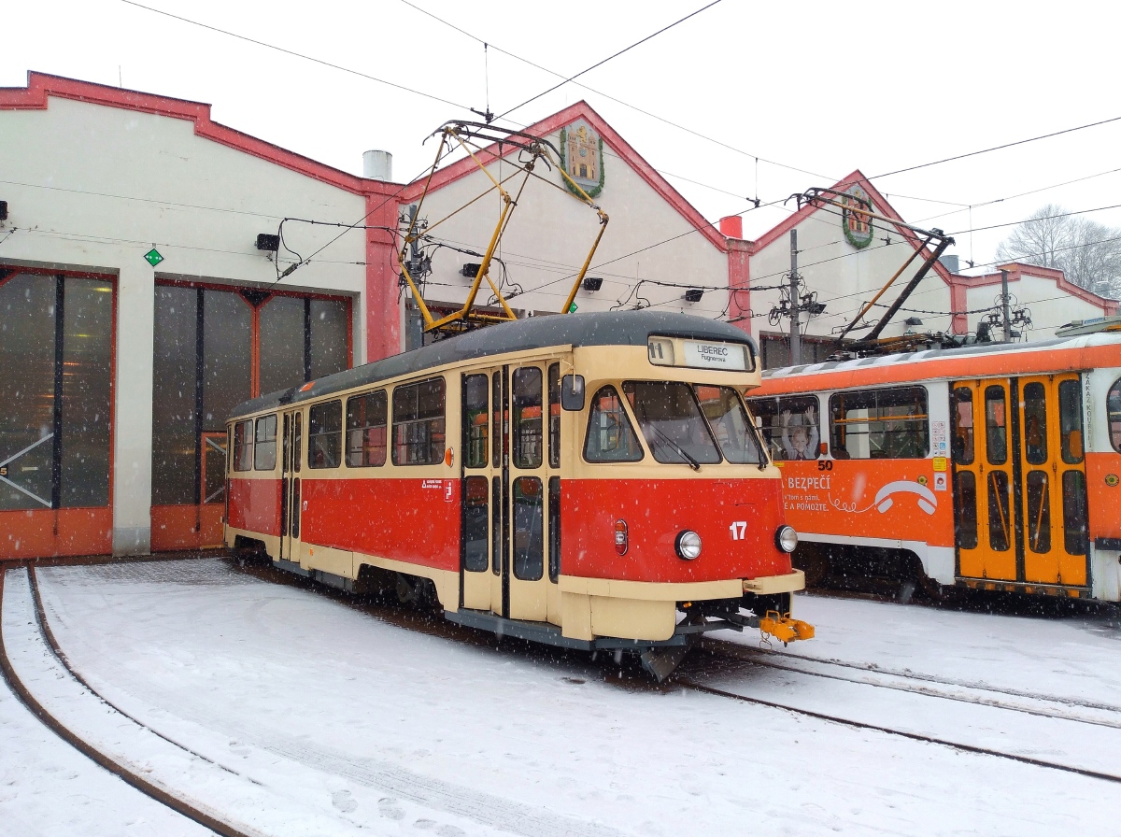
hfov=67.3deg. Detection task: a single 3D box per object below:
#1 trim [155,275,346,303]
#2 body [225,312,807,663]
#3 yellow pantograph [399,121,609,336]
[{"bbox_3d":[-6.821,-2.851,18.800,4.250,0.180,0.130,1,-4,-30],"label":"trim"},{"bbox_3d":[-2.433,0.722,12.220,2.500,2.870,13.800,2,-4,-34],"label":"body"},{"bbox_3d":[-0.811,-2.191,9.932,1.800,2.400,2.750,2,-4,-34],"label":"yellow pantograph"}]

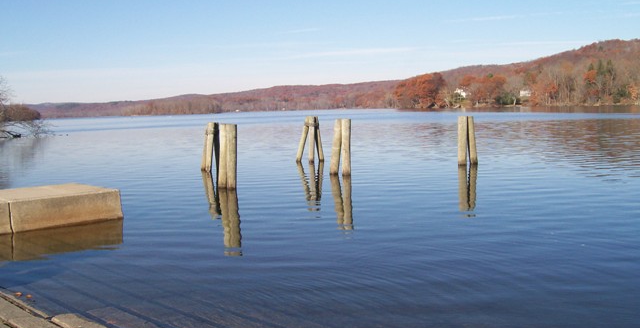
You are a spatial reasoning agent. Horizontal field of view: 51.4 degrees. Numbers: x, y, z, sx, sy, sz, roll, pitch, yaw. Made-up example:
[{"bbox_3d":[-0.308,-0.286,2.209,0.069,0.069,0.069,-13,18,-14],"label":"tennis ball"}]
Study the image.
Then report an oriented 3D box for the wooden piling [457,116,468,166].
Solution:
[{"bbox_3d":[4.834,-0.777,22.517,0.275,1.647,0.275,-1,5,0],"label":"wooden piling"}]

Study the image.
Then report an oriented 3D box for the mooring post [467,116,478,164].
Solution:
[{"bbox_3d":[5.277,-0.815,22.942,0.250,1.632,0.250,-4,4,13],"label":"mooring post"}]

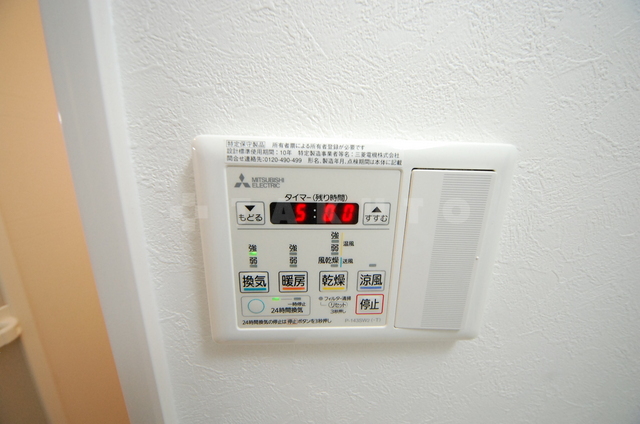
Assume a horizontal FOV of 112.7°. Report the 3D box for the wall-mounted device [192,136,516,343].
[{"bbox_3d":[0.019,0.021,0.126,0.166,0.120,0.016,1,12,-3],"label":"wall-mounted device"}]

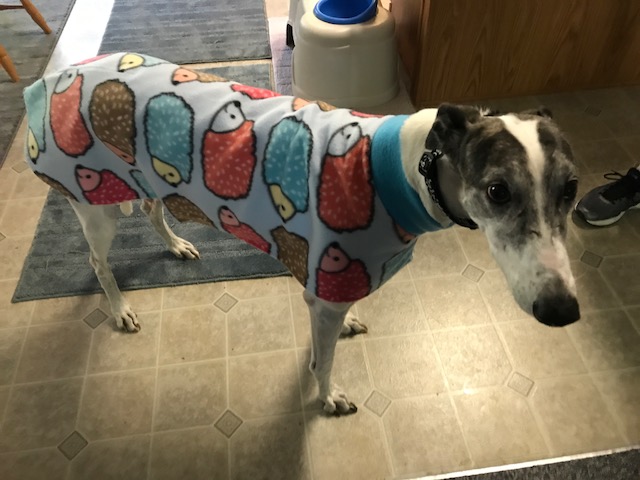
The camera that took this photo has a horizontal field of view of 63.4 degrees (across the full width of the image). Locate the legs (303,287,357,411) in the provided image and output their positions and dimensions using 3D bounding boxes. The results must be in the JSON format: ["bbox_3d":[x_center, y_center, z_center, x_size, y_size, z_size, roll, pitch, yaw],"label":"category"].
[{"bbox_3d":[0.018,0.220,0.962,0.110,0.365,0.070,12,48,13],"label":"legs"}]

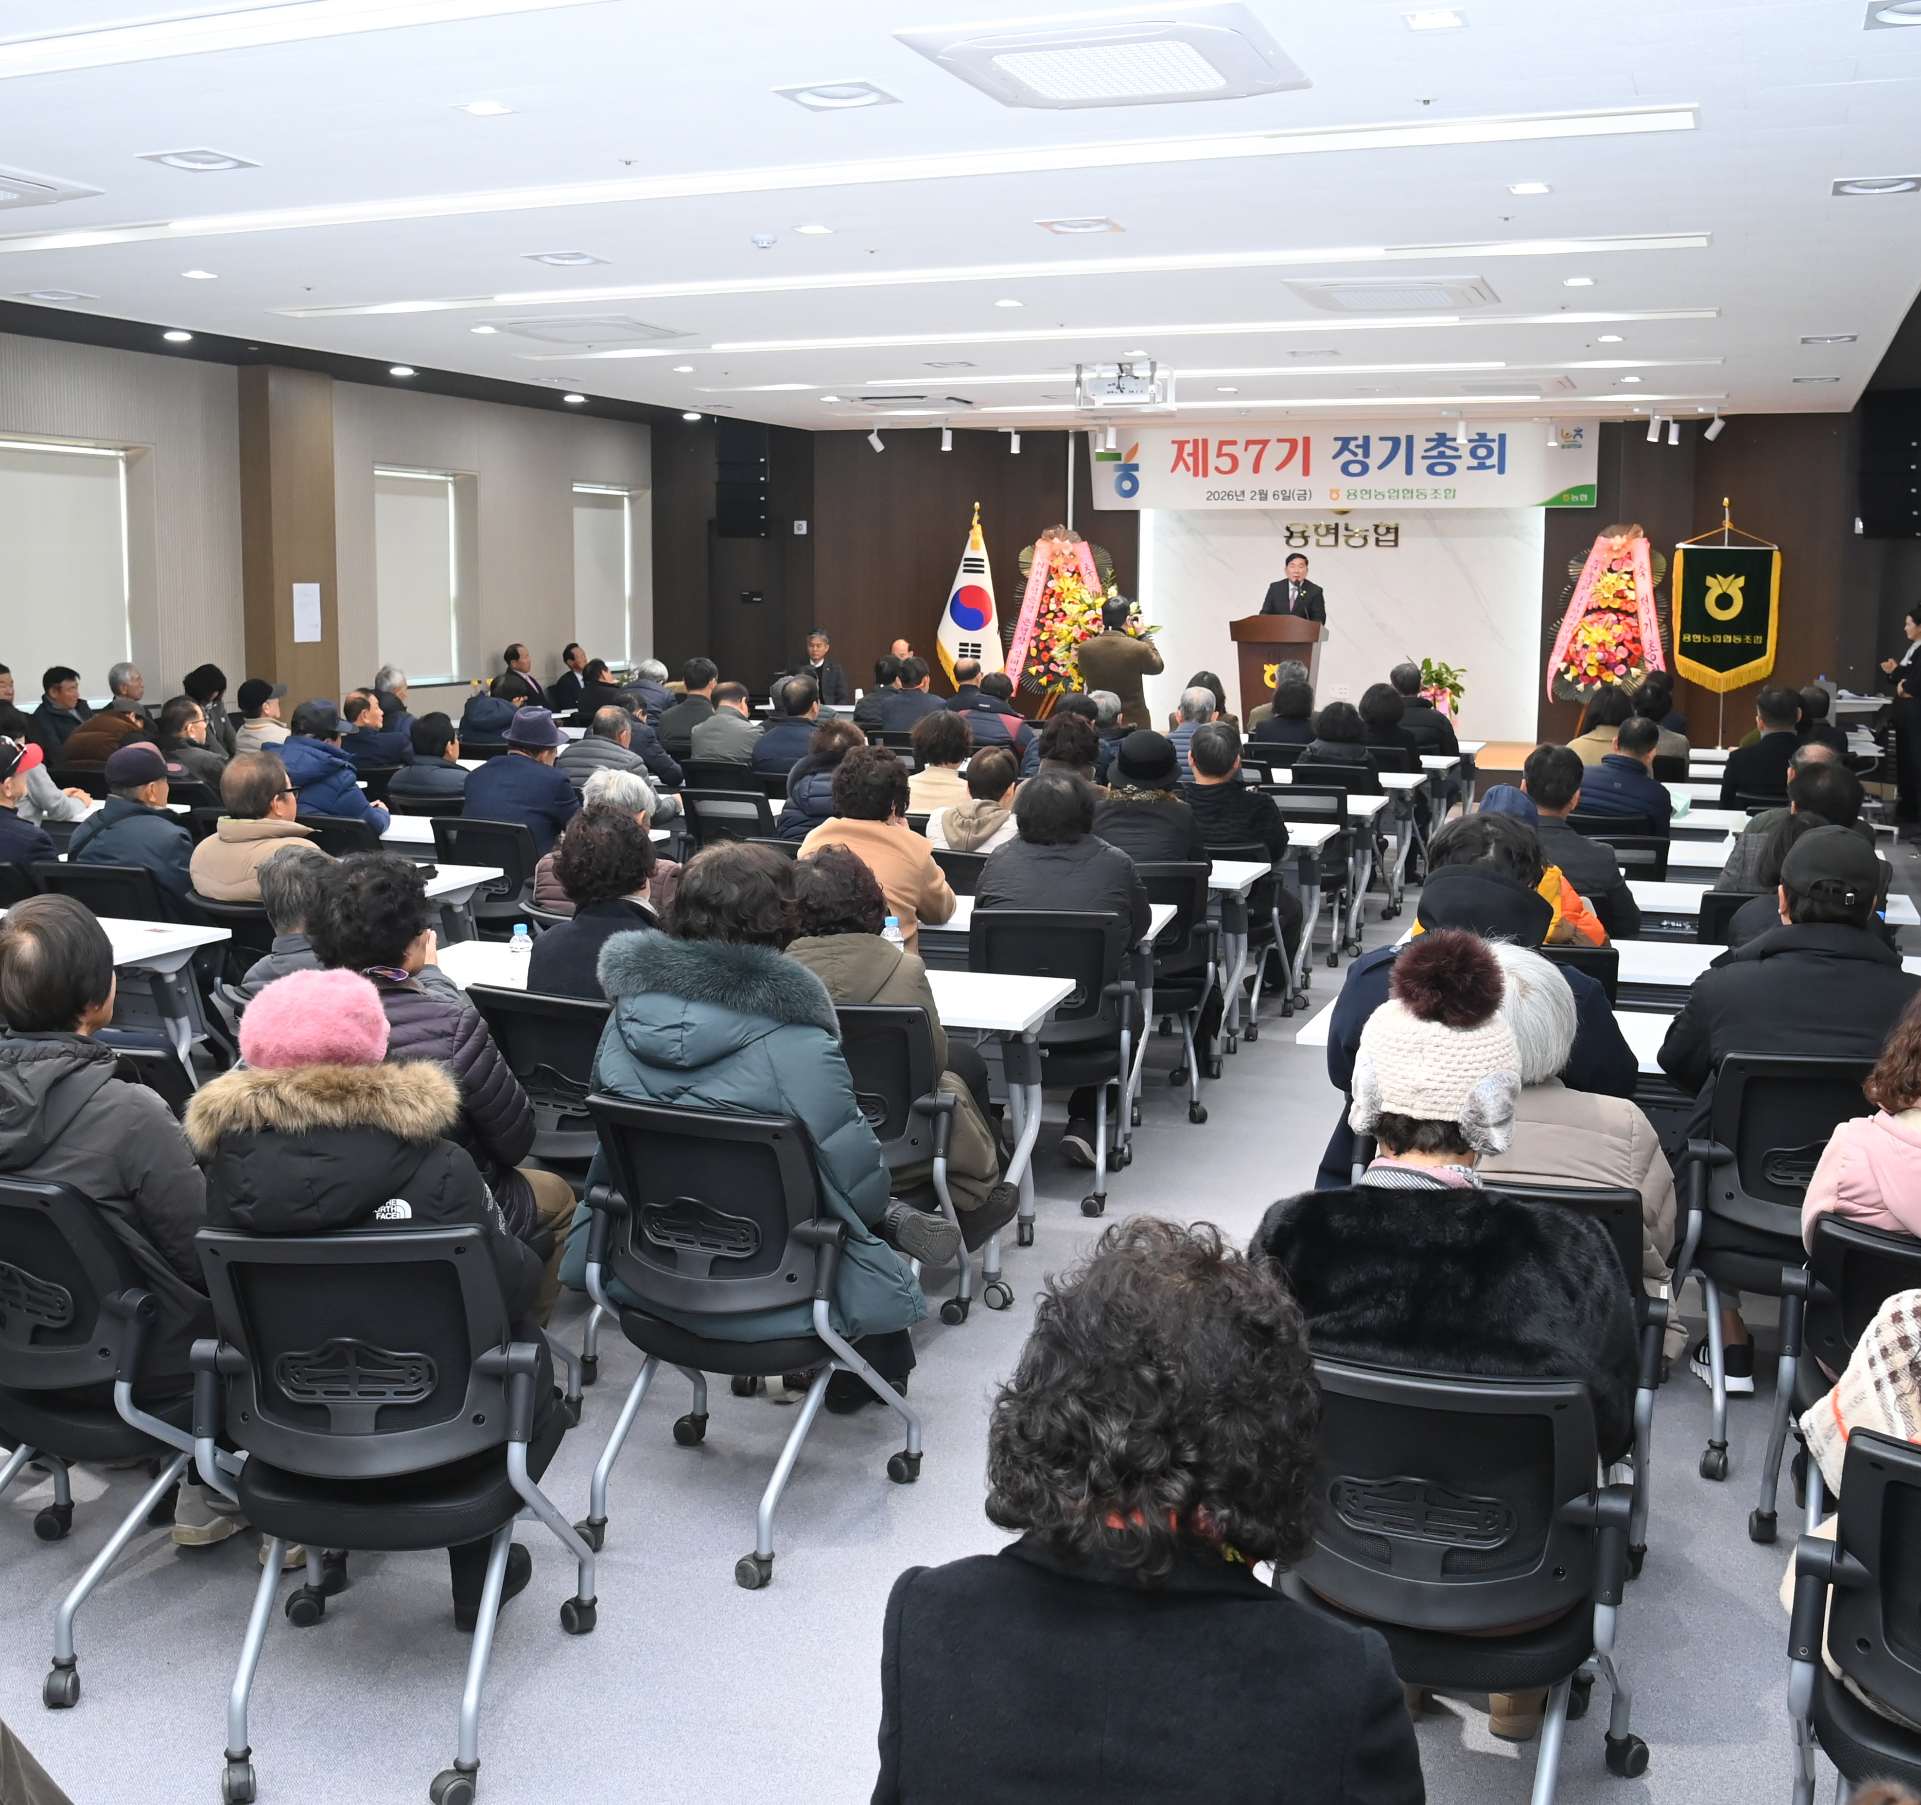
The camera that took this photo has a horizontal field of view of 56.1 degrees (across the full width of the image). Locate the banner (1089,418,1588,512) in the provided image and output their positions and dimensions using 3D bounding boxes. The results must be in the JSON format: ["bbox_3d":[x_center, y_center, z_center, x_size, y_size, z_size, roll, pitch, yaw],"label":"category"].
[{"bbox_3d":[3.350,-3.890,16.104,4.520,0.730,0.030,5,11,22],"label":"banner"}]

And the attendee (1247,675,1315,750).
[{"bbox_3d":[1.888,-0.660,10.261,0.470,1.200,0.680,5,11,22],"label":"attendee"}]

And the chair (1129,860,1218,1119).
[{"bbox_3d":[0.629,0.260,6.419,0.550,0.860,0.570,0,10,-9],"label":"chair"}]

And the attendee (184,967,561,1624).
[{"bbox_3d":[-0.911,0.670,3.042,0.600,1.180,0.720,1,10,-1],"label":"attendee"}]

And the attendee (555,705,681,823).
[{"bbox_3d":[-1.577,-0.291,8.281,0.580,1.200,0.820,6,12,28],"label":"attendee"}]

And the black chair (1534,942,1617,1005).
[{"bbox_3d":[1.565,0.491,5.002,0.550,0.840,0.560,4,11,17],"label":"black chair"}]

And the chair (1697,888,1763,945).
[{"bbox_3d":[2.522,0.366,5.751,0.550,0.840,0.560,4,11,17],"label":"chair"}]

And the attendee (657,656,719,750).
[{"bbox_3d":[-1.535,-0.770,10.636,0.520,1.310,0.750,6,12,28],"label":"attendee"}]

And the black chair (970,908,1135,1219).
[{"bbox_3d":[0.276,0.415,5.405,0.570,0.880,0.560,2,10,7],"label":"black chair"}]

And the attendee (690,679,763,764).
[{"bbox_3d":[-1.140,-0.552,9.645,0.480,1.260,0.720,6,11,24],"label":"attendee"}]

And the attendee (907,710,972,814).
[{"bbox_3d":[-0.090,-0.190,7.697,0.460,1.250,0.750,5,11,23],"label":"attendee"}]

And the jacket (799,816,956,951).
[{"bbox_3d":[-0.266,0.018,5.752,0.520,0.620,0.450,5,11,27],"label":"jacket"}]

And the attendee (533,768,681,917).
[{"bbox_3d":[-0.906,0.206,5.338,0.480,1.210,0.680,7,12,29],"label":"attendee"}]

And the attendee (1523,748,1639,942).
[{"bbox_3d":[1.968,0.106,6.034,0.540,1.290,0.800,5,11,25],"label":"attendee"}]

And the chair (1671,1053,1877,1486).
[{"bbox_3d":[1.764,0.721,3.772,0.550,0.840,0.560,3,11,14],"label":"chair"}]

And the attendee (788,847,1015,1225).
[{"bbox_3d":[-0.215,0.420,4.521,0.530,1.180,0.800,3,10,11],"label":"attendee"}]

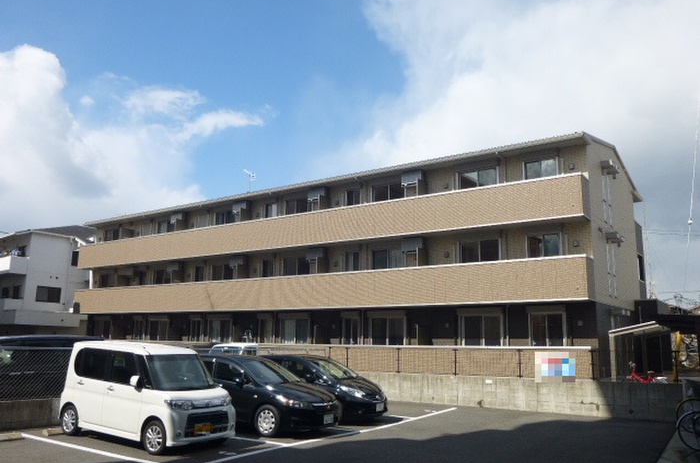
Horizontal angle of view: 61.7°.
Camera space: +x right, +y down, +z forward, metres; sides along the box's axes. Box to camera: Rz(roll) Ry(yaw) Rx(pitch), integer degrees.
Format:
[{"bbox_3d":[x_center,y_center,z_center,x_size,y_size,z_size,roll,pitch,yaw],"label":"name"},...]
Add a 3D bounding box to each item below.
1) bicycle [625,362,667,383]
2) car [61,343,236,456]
[{"bbox_3d":[10.245,5.055,20.252,1.550,1.050,0.560,-5,-11,30],"label":"bicycle"},{"bbox_3d":[-3.650,2.905,10.722,3.400,1.750,1.490,-7,-12,35],"label":"car"}]

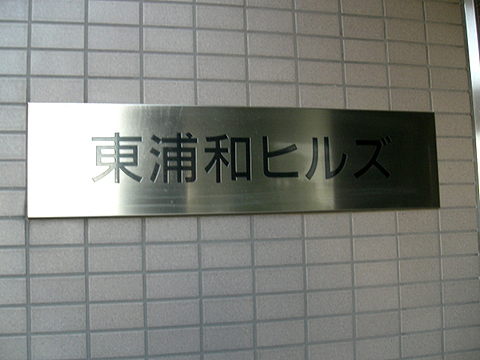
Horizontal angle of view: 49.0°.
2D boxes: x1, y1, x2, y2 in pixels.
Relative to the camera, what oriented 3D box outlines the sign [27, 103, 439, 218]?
[{"bbox_3d":[0.024,-0.039,0.991,0.800,0.200,0.013,0,-5,-13],"label":"sign"}]

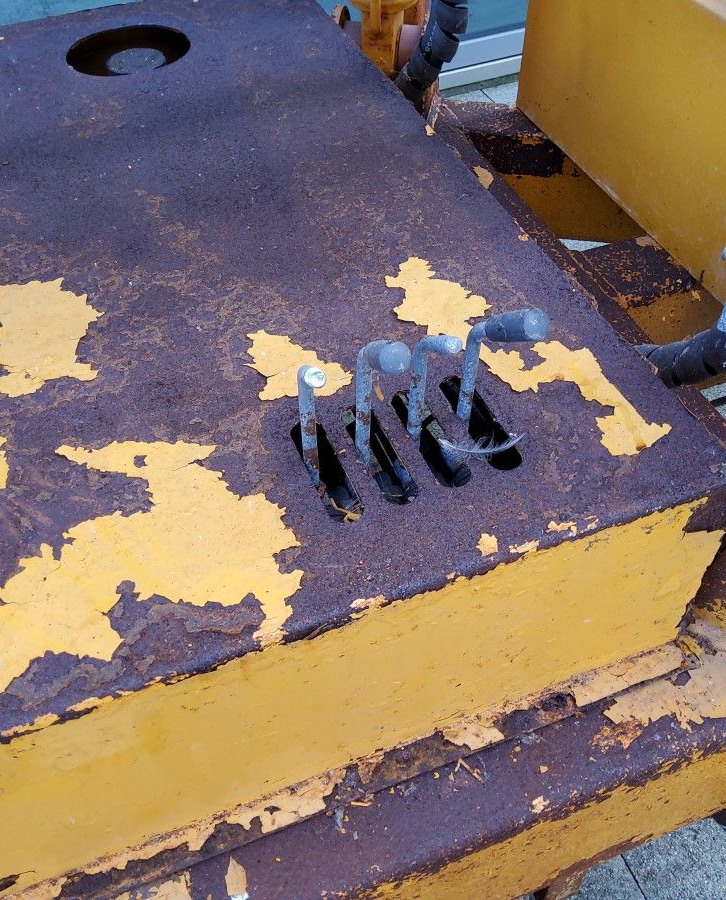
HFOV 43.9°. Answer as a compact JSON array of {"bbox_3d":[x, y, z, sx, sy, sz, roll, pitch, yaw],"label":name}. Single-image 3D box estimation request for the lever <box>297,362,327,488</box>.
[{"bbox_3d":[-0.033,-0.013,0.632,0.016,0.137,0.046,-17,50,-14],"label":"lever"}]

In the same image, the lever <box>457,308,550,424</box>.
[{"bbox_3d":[0.095,-0.053,0.637,0.029,0.157,0.072,-17,50,-14],"label":"lever"}]

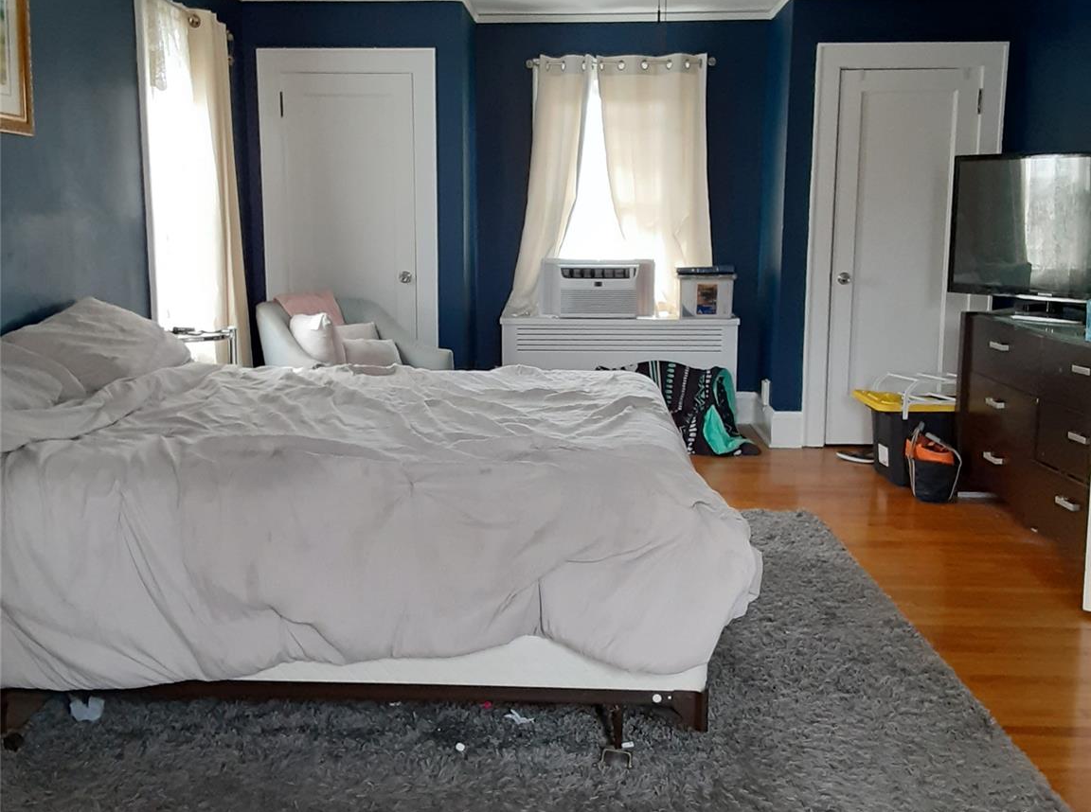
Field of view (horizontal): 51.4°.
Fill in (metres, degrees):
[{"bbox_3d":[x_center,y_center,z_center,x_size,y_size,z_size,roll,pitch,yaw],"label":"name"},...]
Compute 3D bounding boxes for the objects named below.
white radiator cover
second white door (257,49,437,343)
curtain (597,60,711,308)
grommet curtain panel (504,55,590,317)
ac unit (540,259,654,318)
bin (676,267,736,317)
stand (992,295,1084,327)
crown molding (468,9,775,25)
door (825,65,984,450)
[{"bbox_3d":[0.438,-0.196,6.817,1.387,0.685,0.340,0,9,2],"label":"white radiator cover"},{"bbox_3d":[-1.072,-0.851,6.254,0.965,2.160,0.080,0,9,2],"label":"second white door"},{"bbox_3d":[0.650,-1.295,6.698,0.699,1.527,0.140,0,9,2],"label":"curtain"},{"bbox_3d":[0.005,-1.296,6.714,0.511,1.522,0.160,0,9,2],"label":"grommet curtain panel"},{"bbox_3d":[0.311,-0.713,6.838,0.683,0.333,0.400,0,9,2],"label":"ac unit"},{"bbox_3d":[0.940,-0.681,6.739,0.330,0.302,0.275,0,9,2],"label":"bin"},{"bbox_3d":[2.161,-0.410,4.783,0.240,0.125,0.430,-6,11,-32],"label":"stand"},{"bbox_3d":[0.441,-2.277,6.620,1.720,0.065,0.060,0,9,2],"label":"crown molding"},{"bbox_3d":[1.929,-0.779,6.157,0.740,2.030,0.050,0,9,2],"label":"door"}]

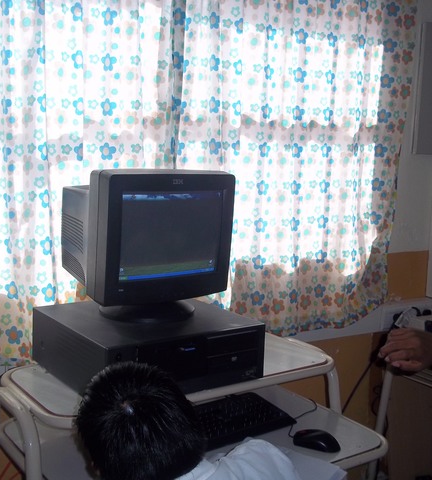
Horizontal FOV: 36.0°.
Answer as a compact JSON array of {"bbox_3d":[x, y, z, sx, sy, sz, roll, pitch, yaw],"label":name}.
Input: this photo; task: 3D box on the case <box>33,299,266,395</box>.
[{"bbox_3d":[-0.176,0.256,1.657,0.425,0.138,0.415,-3,9,-36],"label":"case"}]

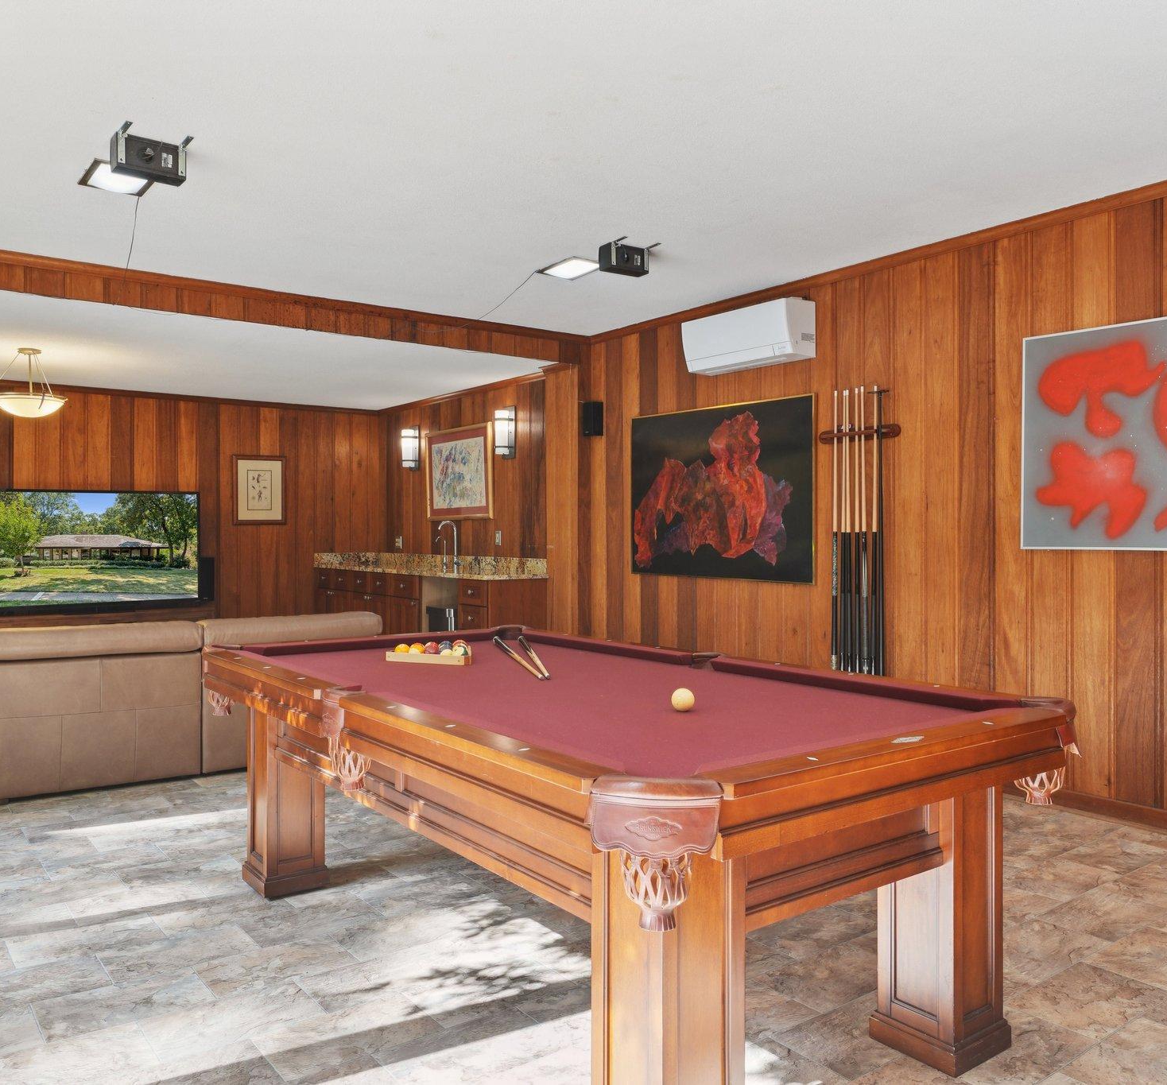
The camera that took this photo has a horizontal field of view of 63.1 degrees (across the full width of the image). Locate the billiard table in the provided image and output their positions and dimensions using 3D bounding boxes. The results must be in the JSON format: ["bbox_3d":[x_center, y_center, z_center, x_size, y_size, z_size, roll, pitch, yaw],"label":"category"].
[{"bbox_3d":[-0.094,0.772,2.764,1.390,0.800,2.530,0,0,-37],"label":"billiard table"}]

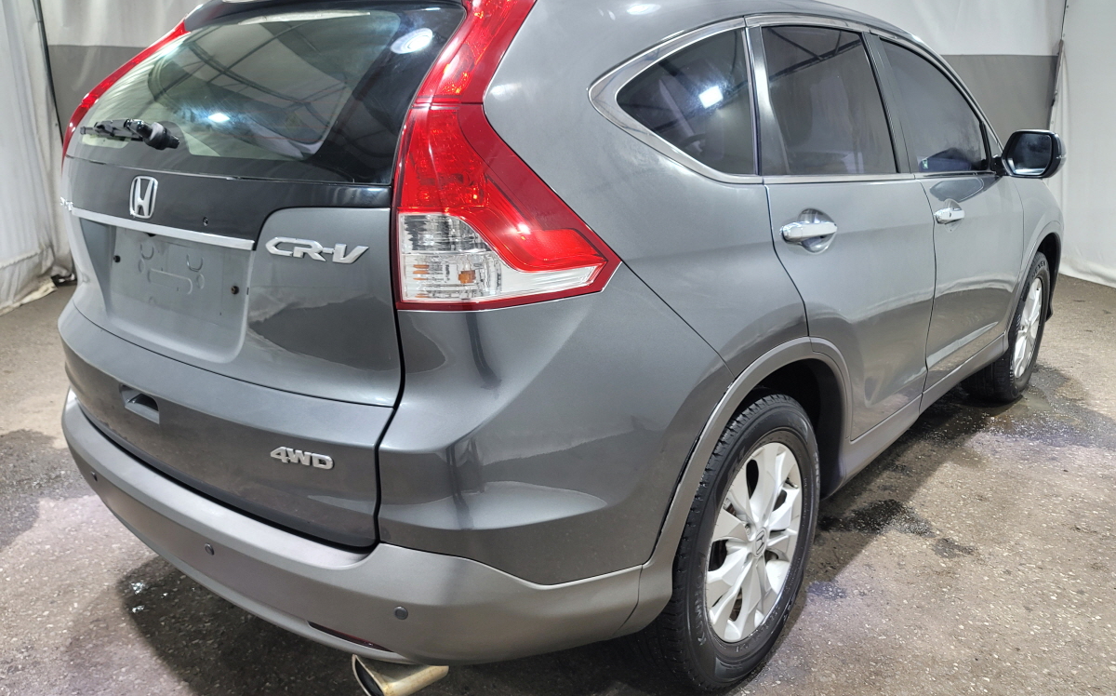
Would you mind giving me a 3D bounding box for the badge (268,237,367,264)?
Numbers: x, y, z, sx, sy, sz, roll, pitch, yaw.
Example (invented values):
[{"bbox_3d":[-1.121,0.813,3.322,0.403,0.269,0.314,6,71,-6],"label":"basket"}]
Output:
[{"bbox_3d":[-0.382,-0.155,1.266,0.205,0.032,0.013,9,11,27],"label":"badge"}]

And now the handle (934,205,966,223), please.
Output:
[{"bbox_3d":[1.181,-0.402,2.433,0.055,0.048,0.215,14,21,39],"label":"handle"}]

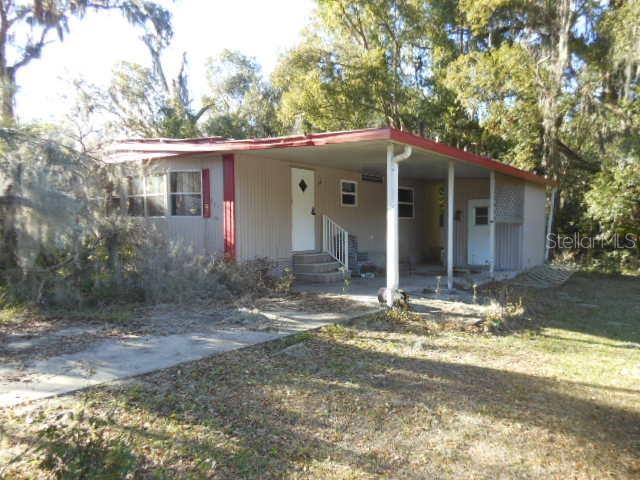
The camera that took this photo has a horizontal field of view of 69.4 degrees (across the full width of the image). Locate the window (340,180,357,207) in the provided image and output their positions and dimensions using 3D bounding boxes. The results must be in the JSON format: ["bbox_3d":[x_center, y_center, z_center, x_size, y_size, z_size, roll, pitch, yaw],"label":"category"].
[{"bbox_3d":[0.814,-1.247,12.629,0.070,0.700,0.770,2,2,40],"label":"window"}]

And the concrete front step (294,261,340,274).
[{"bbox_3d":[-0.082,0.643,11.090,0.680,0.200,1.040,2,2,40],"label":"concrete front step"}]

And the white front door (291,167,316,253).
[{"bbox_3d":[-0.394,-0.724,11.204,0.070,1.945,0.860,2,2,40],"label":"white front door"}]

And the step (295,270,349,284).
[{"bbox_3d":[0.017,0.843,11.013,0.930,0.195,1.040,2,2,40],"label":"step"}]

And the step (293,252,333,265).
[{"bbox_3d":[-0.182,0.430,11.167,0.440,0.200,1.040,2,2,40],"label":"step"}]

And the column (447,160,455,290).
[{"bbox_3d":[2.617,-0.284,9.216,0.090,2.550,0.090,2,2,40],"label":"column"}]

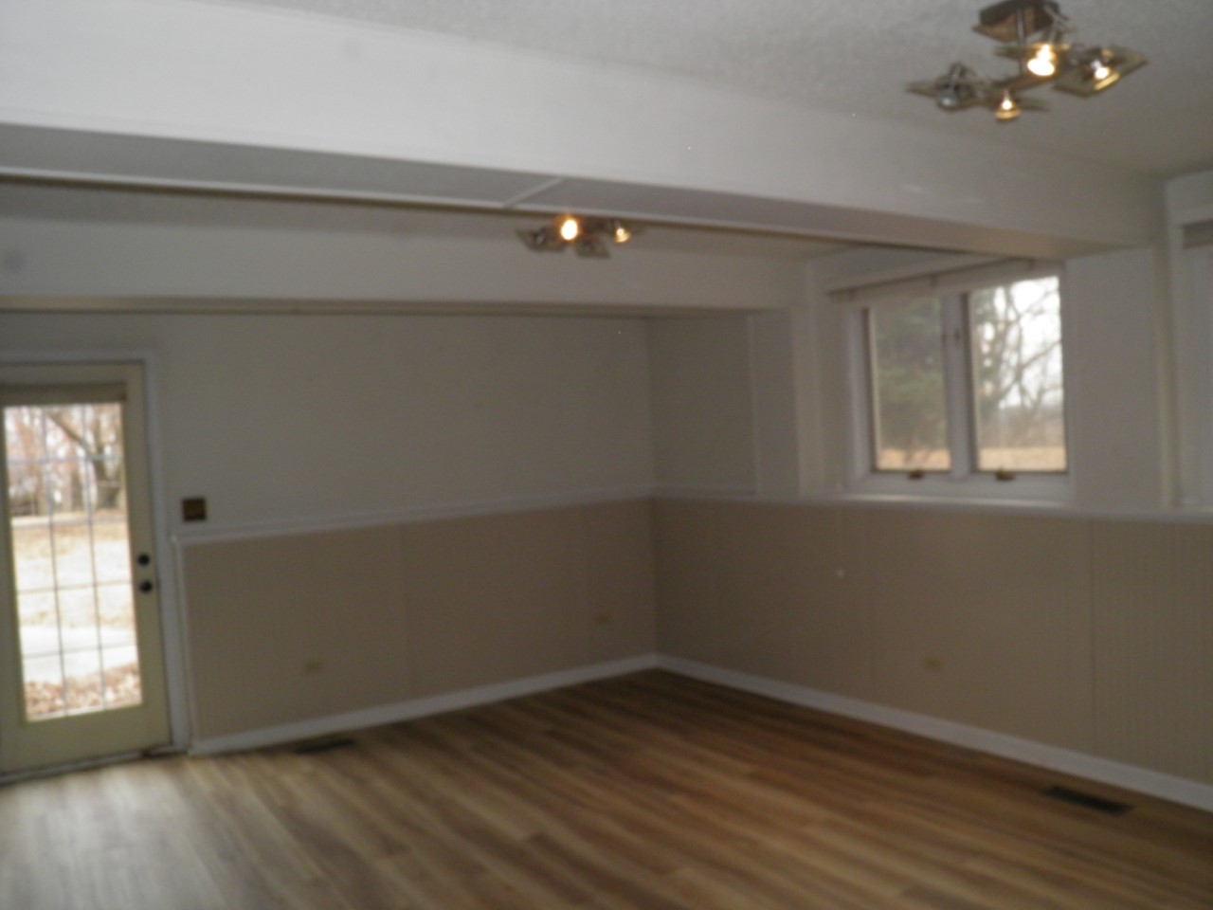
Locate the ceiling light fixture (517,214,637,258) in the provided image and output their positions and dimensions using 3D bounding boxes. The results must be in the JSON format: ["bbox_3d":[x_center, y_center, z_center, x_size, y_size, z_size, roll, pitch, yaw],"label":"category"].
[{"bbox_3d":[-0.108,-0.877,3.814,0.480,0.190,0.430,-4,1,-32],"label":"ceiling light fixture"}]

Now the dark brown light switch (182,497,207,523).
[{"bbox_3d":[-2.214,0.296,5.278,0.117,0.118,0.012,-4,1,-32],"label":"dark brown light switch"}]

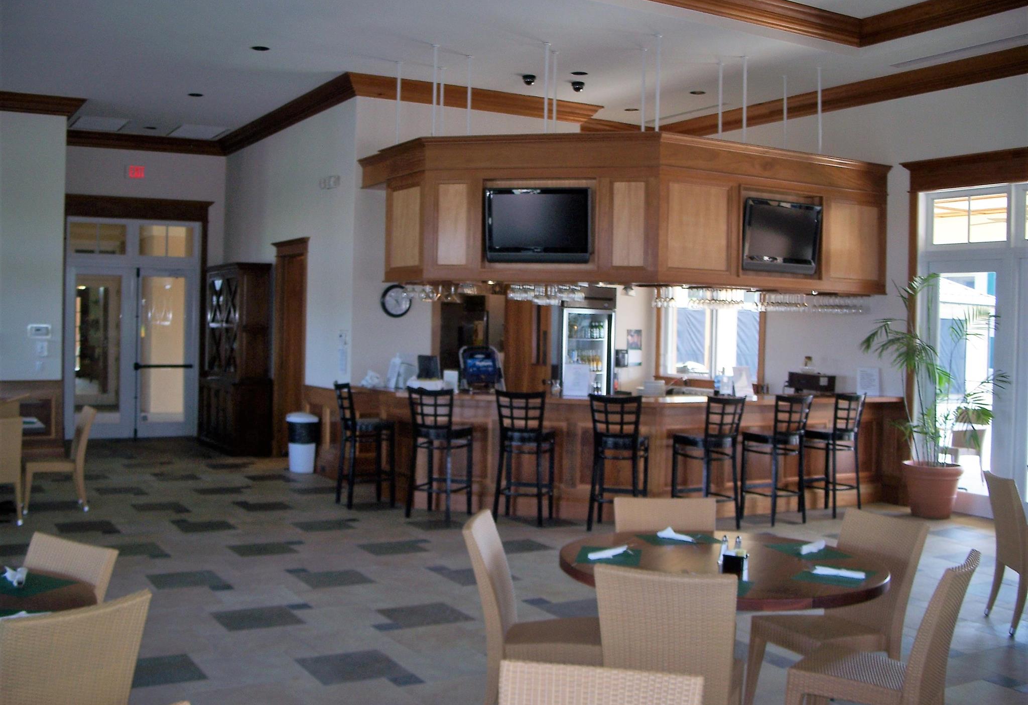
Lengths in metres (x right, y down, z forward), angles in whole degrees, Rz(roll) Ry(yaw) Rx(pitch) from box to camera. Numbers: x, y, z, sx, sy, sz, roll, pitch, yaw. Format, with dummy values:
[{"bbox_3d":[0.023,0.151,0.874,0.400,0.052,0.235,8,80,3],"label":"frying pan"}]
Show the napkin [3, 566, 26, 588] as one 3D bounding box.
[{"bbox_3d":[-1.578,0.707,3.495,0.085,0.045,0.140,1,1,-20],"label":"napkin"}]

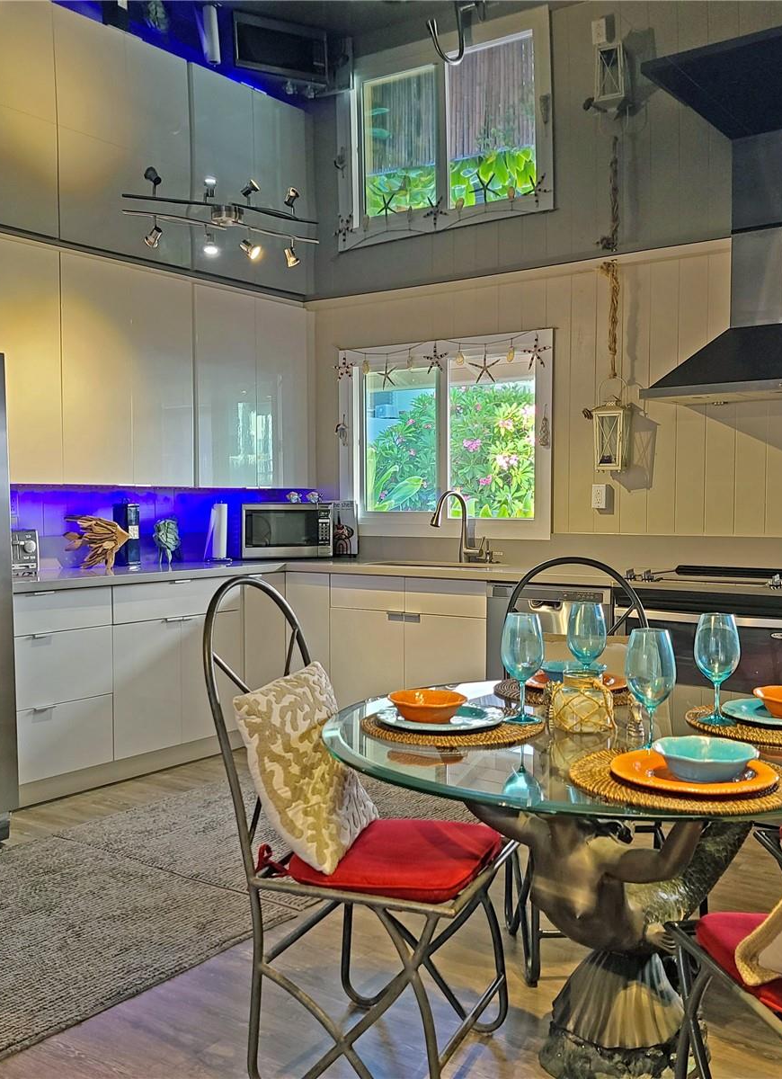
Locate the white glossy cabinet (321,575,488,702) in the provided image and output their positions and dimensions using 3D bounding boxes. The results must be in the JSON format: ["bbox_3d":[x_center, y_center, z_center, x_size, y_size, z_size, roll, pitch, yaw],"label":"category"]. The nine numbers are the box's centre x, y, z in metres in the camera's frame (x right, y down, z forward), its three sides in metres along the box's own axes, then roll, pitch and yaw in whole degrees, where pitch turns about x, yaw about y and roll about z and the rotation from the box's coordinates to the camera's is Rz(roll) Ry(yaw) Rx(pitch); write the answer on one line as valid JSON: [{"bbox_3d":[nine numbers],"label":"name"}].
[{"bbox_3d":[0.250,0.613,5.217,0.911,0.874,0.620,1,3,36],"label":"white glossy cabinet"}]

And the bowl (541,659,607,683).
[{"bbox_3d":[0.454,0.318,2.582,0.165,0.056,0.165,0,2,0],"label":"bowl"}]

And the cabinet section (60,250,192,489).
[{"bbox_3d":[-1.360,-0.756,4.959,0.380,1.013,0.768,1,3,37],"label":"cabinet section"}]

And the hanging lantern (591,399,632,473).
[{"bbox_3d":[1.053,-0.481,4.915,0.145,0.335,0.145,1,3,36],"label":"hanging lantern"}]

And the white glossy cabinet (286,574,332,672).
[{"bbox_3d":[-0.249,0.559,5.460,0.297,0.780,0.560,1,3,37],"label":"white glossy cabinet"}]

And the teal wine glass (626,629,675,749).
[{"bbox_3d":[0.466,0.275,1.863,0.092,0.223,0.092,0,2,0],"label":"teal wine glass"}]

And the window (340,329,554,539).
[{"bbox_3d":[0.255,-0.526,5.451,1.332,1.032,0.100,1,3,37],"label":"window"}]

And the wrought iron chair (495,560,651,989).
[{"bbox_3d":[0.537,0.597,2.882,0.440,1.070,0.510,0,2,5],"label":"wrought iron chair"}]

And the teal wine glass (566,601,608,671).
[{"bbox_3d":[0.475,0.267,2.510,0.097,0.234,0.097,1,3,36],"label":"teal wine glass"}]

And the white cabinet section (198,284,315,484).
[{"bbox_3d":[-0.871,-0.784,5.611,0.380,1.013,0.861,1,3,37],"label":"white cabinet section"}]

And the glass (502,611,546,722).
[{"bbox_3d":[0.275,0.265,2.168,0.092,0.223,0.092,0,2,0],"label":"glass"}]

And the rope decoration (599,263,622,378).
[{"bbox_3d":[1.024,-1.019,4.843,0.085,0.535,0.060,1,3,36],"label":"rope decoration"}]

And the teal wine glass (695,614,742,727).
[{"bbox_3d":[0.675,0.264,2.145,0.092,0.223,0.092,0,2,0],"label":"teal wine glass"}]

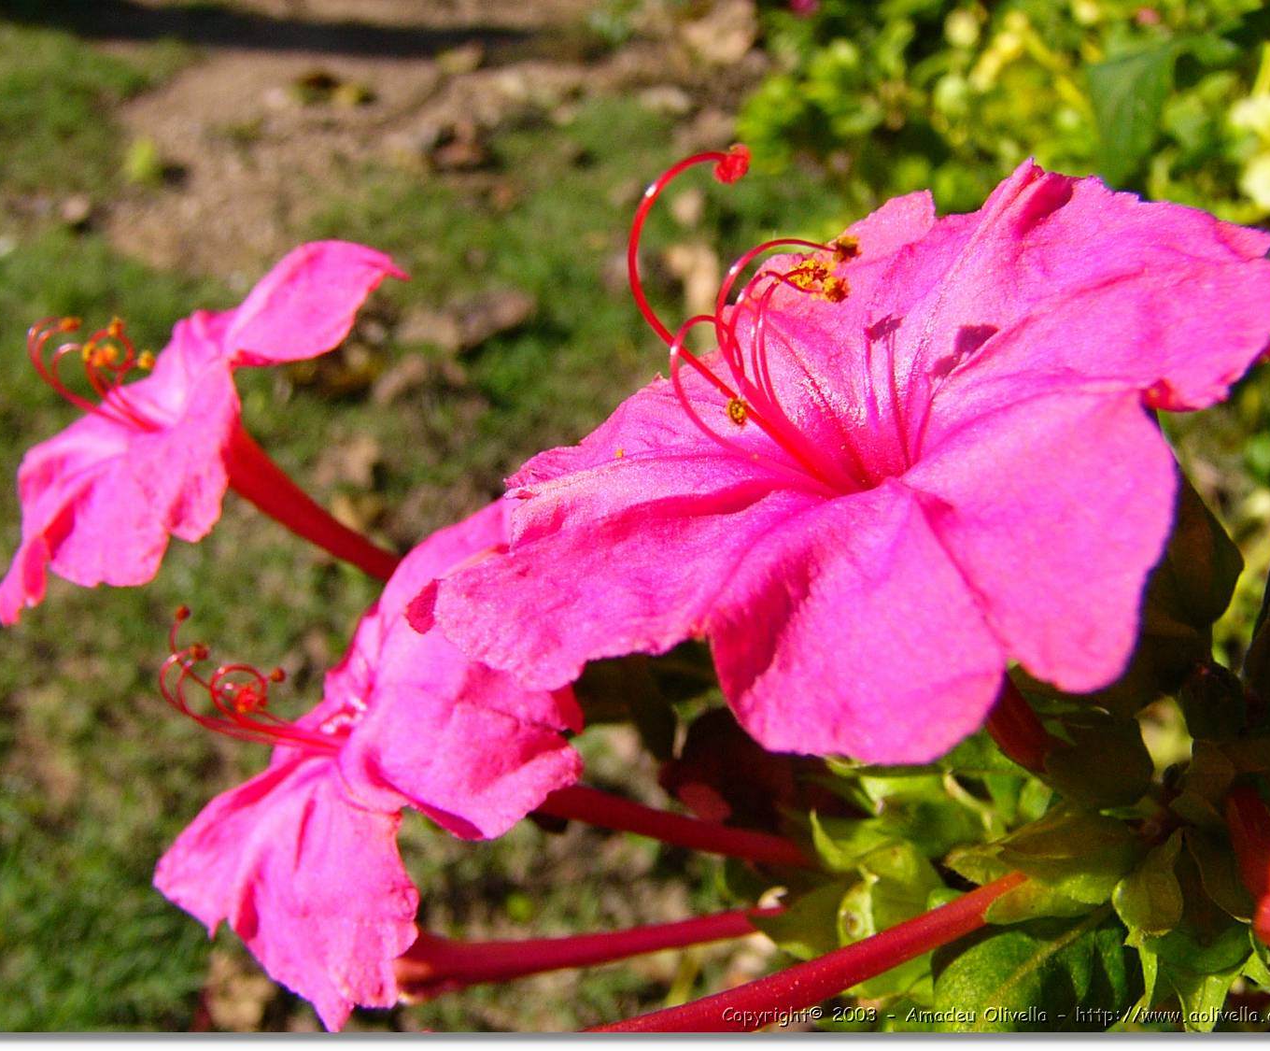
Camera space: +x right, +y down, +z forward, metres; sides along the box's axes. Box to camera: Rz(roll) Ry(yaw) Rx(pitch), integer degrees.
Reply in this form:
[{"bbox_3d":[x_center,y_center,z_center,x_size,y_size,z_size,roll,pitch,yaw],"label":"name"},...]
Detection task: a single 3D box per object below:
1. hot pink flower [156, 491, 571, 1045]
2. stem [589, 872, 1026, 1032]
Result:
[{"bbox_3d":[-0.022,0.020,0.120,0.024,0.046,0.038,28,7,-30],"label":"hot pink flower"},{"bbox_3d":[0.011,0.033,0.104,0.036,0.004,0.004,-18,81,-9],"label":"stem"}]

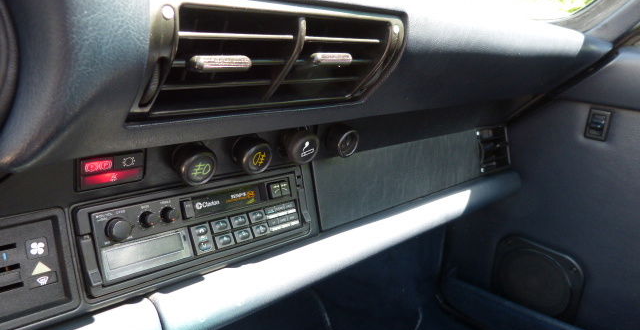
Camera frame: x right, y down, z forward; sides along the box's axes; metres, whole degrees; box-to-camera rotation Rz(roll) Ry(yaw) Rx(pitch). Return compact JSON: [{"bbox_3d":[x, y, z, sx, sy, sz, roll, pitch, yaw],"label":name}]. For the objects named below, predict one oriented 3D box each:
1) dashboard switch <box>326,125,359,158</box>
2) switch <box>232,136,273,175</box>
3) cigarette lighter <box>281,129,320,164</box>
[{"bbox_3d":[0.020,-0.022,0.439,0.027,0.027,0.019,-11,31,-40],"label":"dashboard switch"},{"bbox_3d":[-0.053,-0.008,0.376,0.027,0.027,0.019,-11,31,-40],"label":"switch"},{"bbox_3d":[-0.017,-0.017,0.405,0.027,0.027,0.019,-11,31,-40],"label":"cigarette lighter"}]

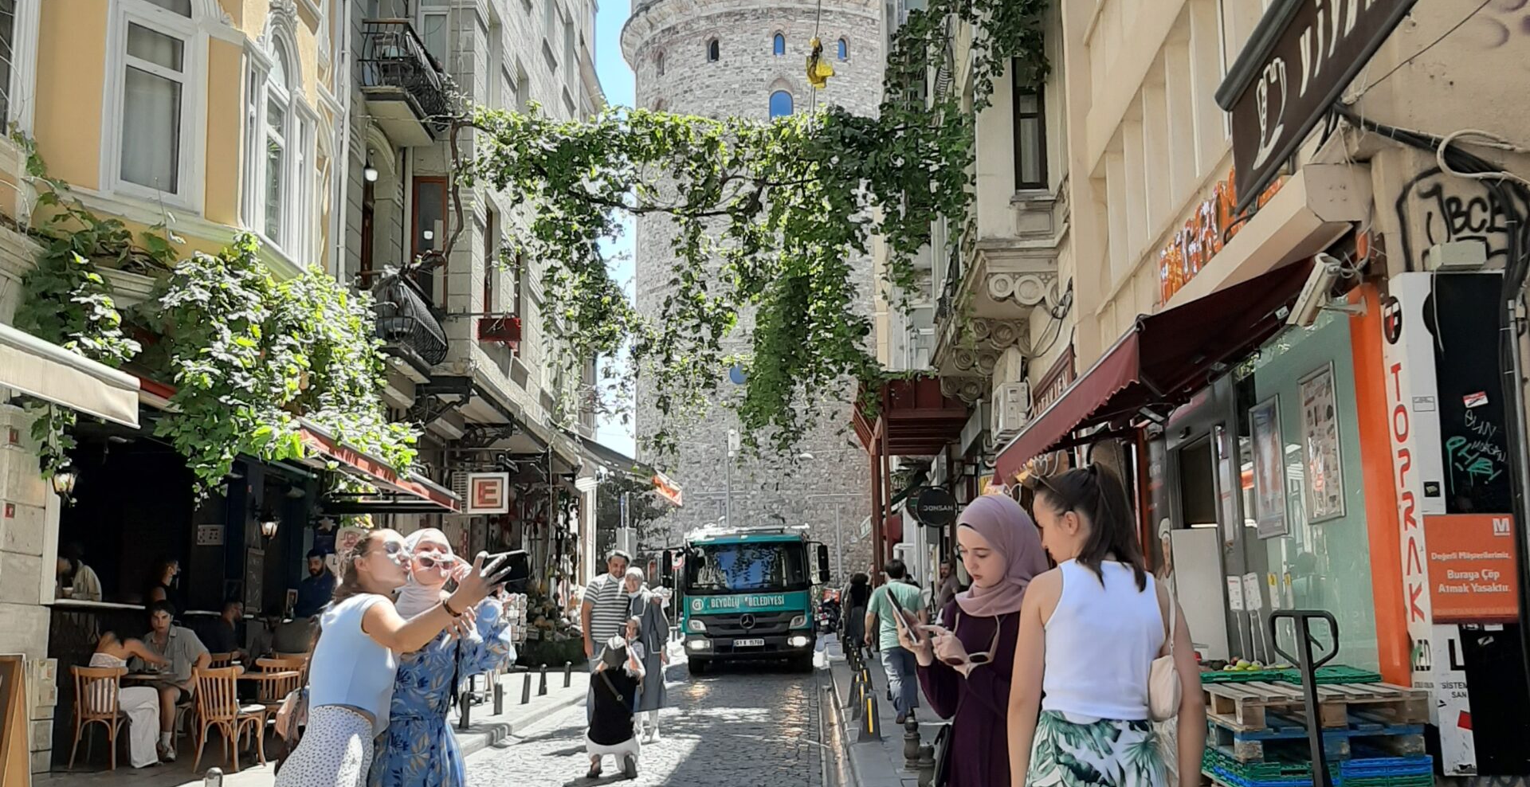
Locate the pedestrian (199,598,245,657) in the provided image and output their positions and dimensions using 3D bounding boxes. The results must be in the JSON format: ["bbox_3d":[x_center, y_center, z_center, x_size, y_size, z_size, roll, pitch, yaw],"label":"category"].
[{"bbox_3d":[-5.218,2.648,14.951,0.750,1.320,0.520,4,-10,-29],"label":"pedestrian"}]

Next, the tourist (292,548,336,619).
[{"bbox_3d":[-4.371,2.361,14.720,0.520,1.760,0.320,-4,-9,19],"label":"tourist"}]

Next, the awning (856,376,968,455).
[{"bbox_3d":[2.715,0.488,29.248,1.790,0.732,6.000,-1,-9,2],"label":"awning"}]

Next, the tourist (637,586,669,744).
[{"bbox_3d":[-1.112,2.481,14.543,0.520,1.620,0.360,-1,-9,0],"label":"tourist"}]

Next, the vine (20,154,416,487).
[{"bbox_3d":[-4.881,-0.124,14.580,1.700,2.500,5.900,-1,-9,1],"label":"vine"}]

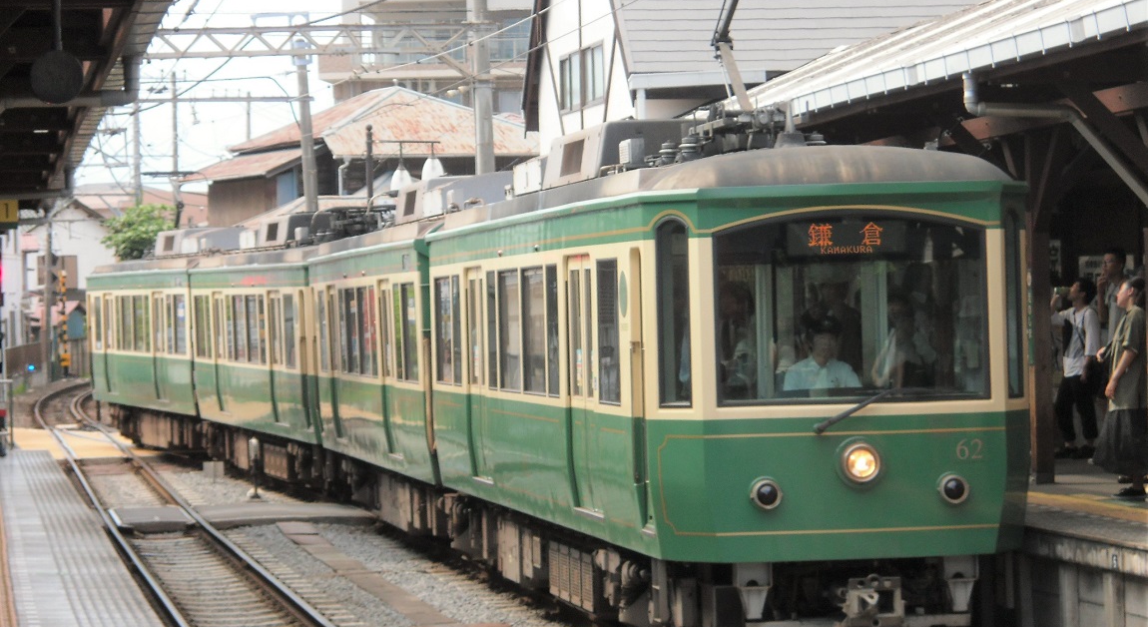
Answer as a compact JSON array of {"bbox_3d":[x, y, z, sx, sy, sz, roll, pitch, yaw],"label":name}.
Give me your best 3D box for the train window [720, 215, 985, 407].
[{"bbox_3d":[1.718,-0.034,22.100,1.740,1.190,0.100,-1,0,-9],"label":"train window"}]

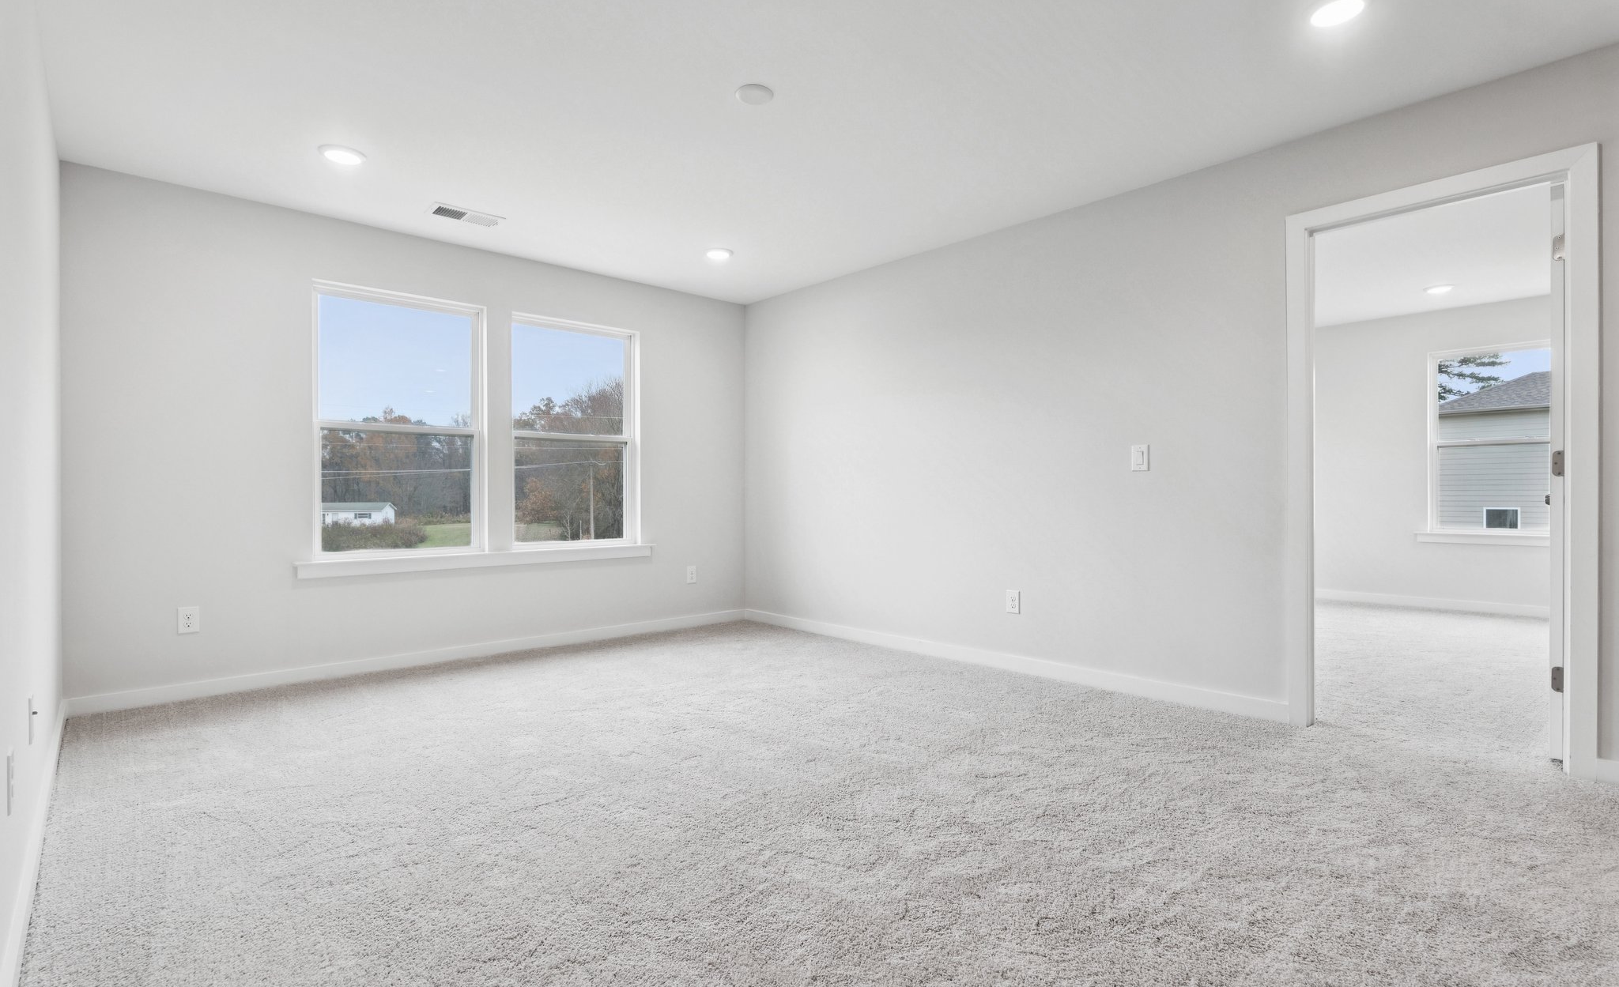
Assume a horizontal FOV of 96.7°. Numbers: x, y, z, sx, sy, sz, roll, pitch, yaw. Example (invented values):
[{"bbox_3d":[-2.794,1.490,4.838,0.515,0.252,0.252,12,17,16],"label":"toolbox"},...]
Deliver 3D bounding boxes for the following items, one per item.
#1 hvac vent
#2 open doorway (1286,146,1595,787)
[{"bbox_3d":[-1.818,-1.457,3.806,0.345,0.018,0.195,0,0,-41],"label":"hvac vent"},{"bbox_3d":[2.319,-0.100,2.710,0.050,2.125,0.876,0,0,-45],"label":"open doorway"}]

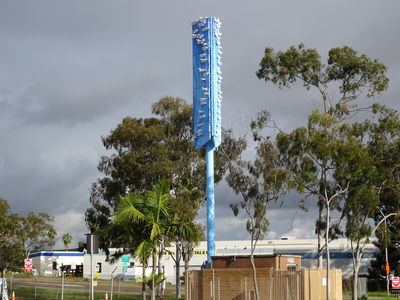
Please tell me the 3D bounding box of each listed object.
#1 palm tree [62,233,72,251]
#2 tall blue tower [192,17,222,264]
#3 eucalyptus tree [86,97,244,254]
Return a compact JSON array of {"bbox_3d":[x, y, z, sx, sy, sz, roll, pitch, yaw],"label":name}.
[{"bbox_3d":[-36.527,28.584,248.467,2.800,11.643,2.800,-1,-7,0],"label":"palm tree"},{"bbox_3d":[0.775,0.167,82.676,2.200,25.143,2.400,6,-10,-45],"label":"tall blue tower"},{"bbox_3d":[-3.571,4.259,93.243,15.800,19.909,13.000,-1,-7,0],"label":"eucalyptus tree"}]

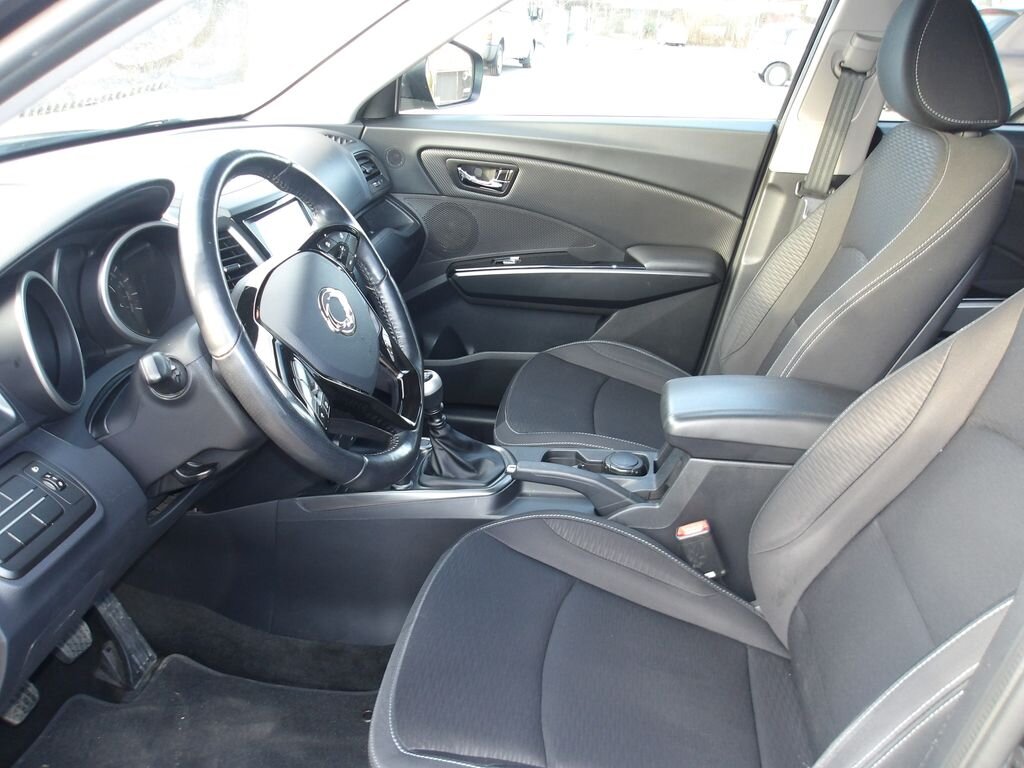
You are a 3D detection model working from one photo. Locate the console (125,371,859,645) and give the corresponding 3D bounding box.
[{"bbox_3d":[-0.040,0.184,1.308,1.120,0.450,0.265,4,24,8],"label":"console"}]

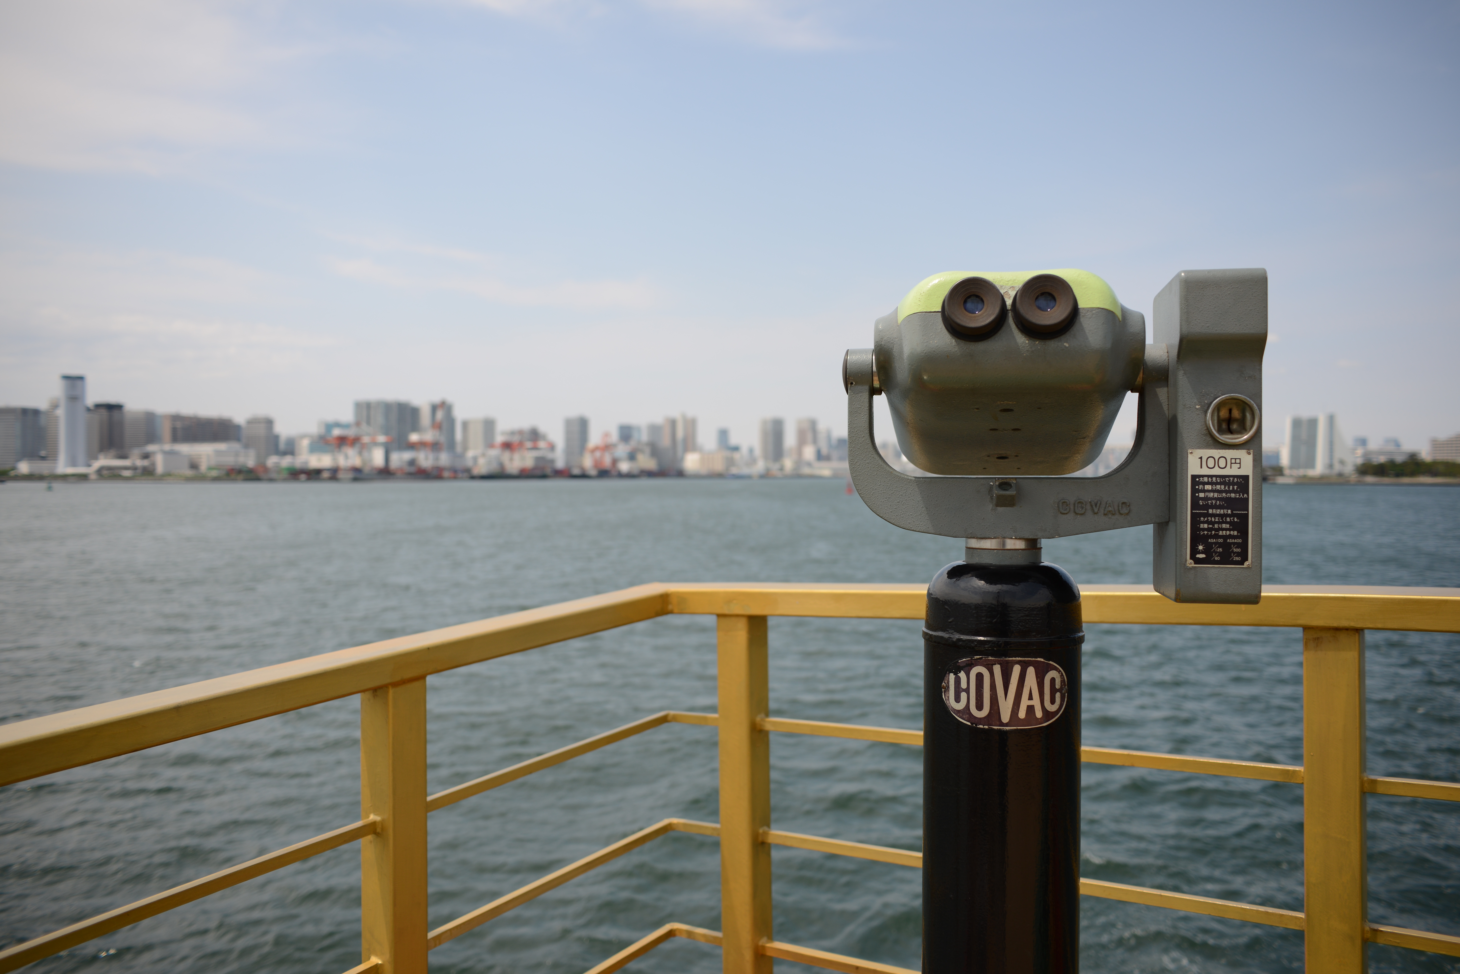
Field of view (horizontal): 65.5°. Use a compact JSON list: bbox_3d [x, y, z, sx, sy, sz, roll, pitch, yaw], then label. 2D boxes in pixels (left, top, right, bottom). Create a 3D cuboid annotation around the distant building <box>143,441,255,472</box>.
[{"bbox_3d":[-560.795,-30.804,1200.000,106.097,31.319,45.000,0,1,20],"label":"distant building"}]

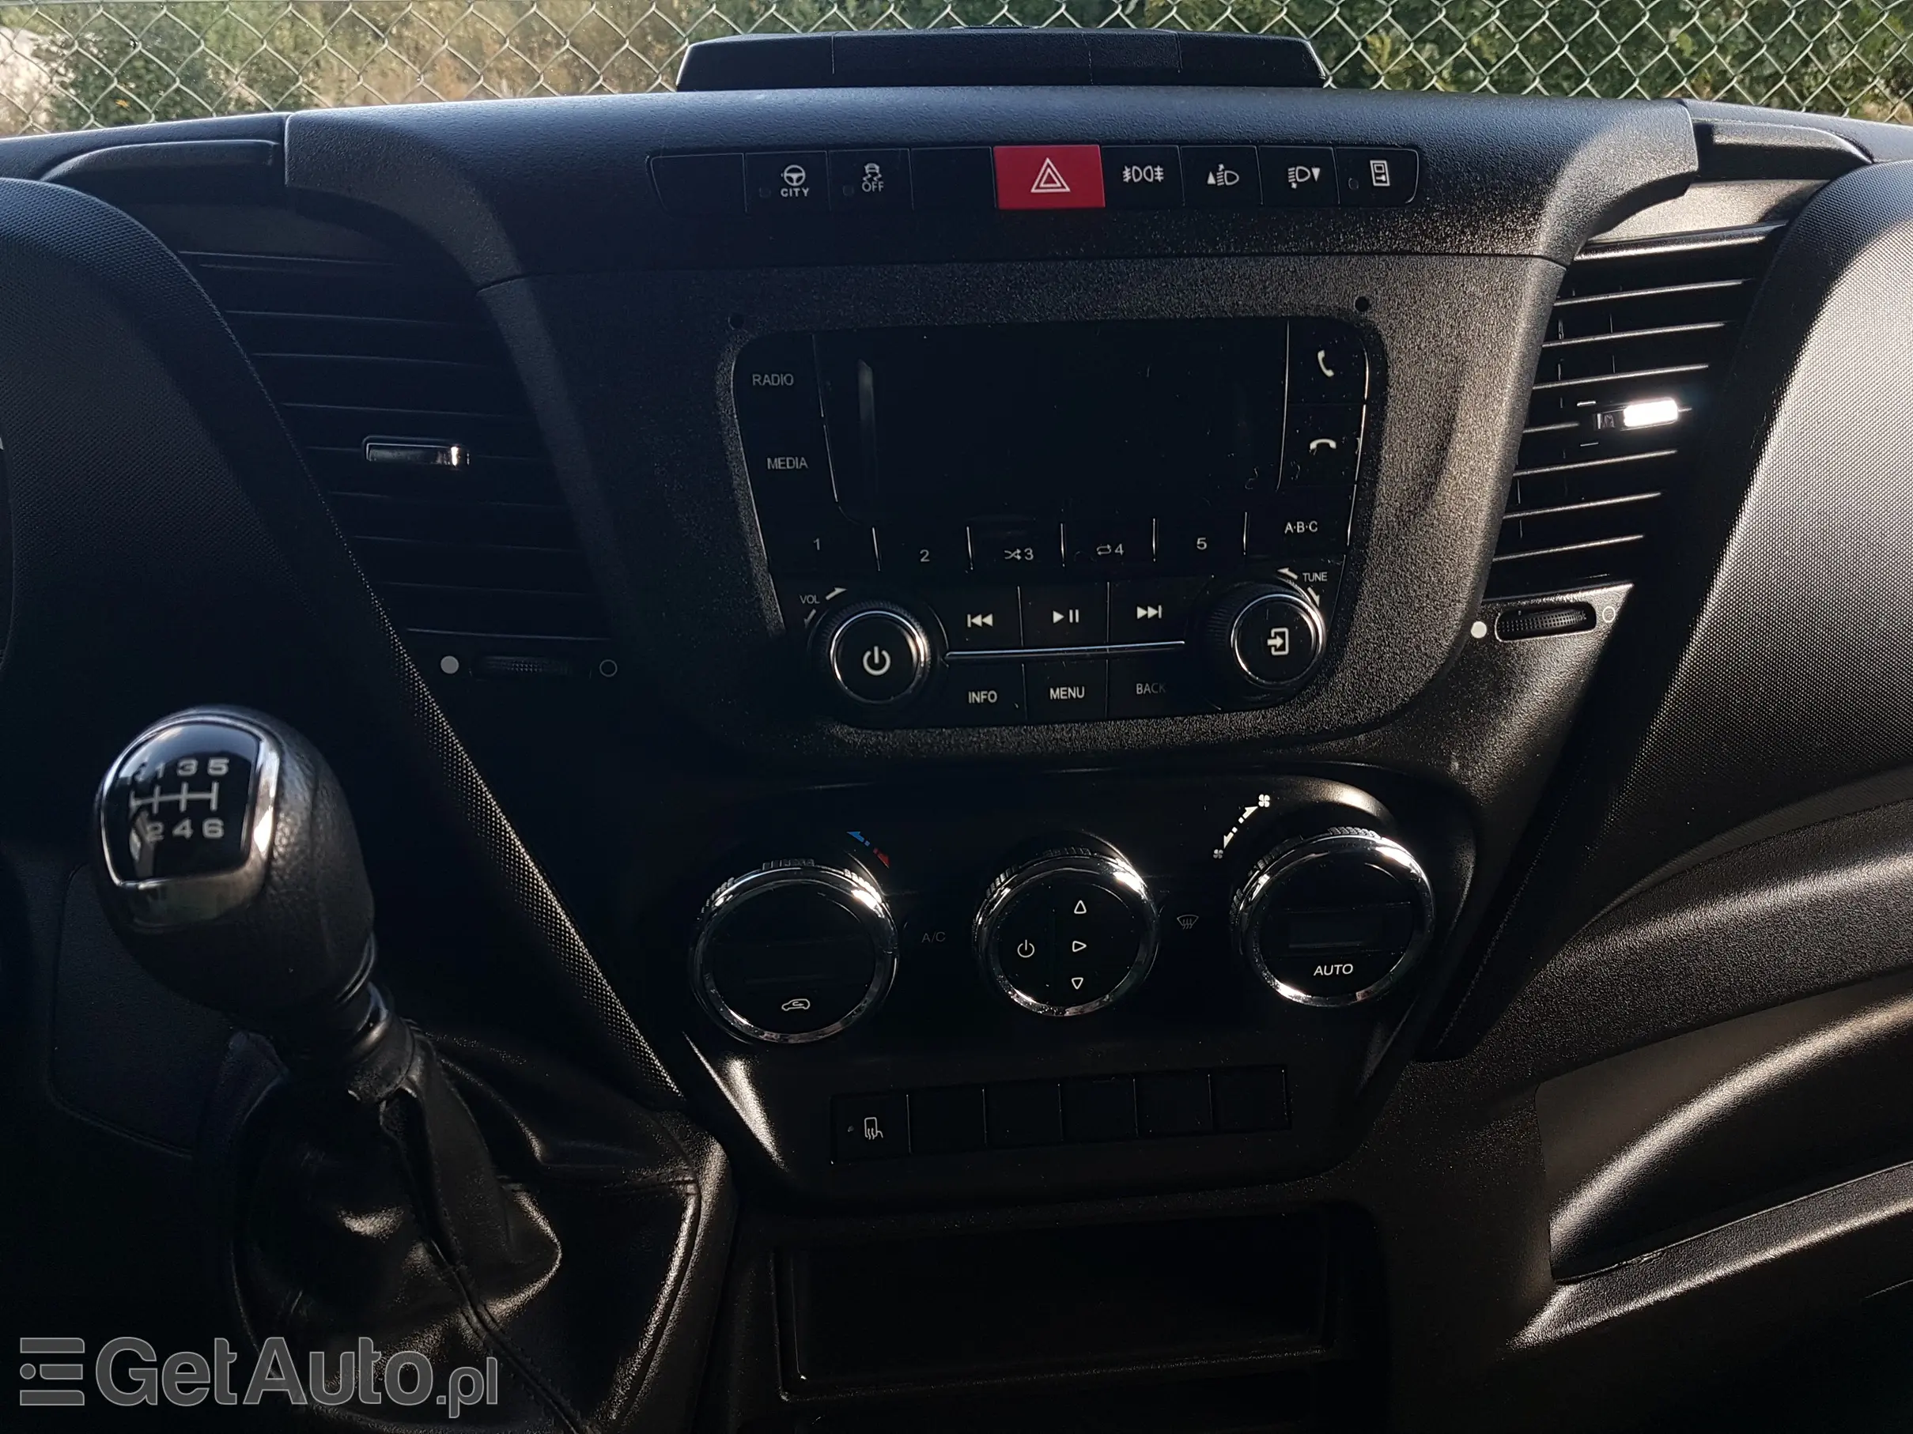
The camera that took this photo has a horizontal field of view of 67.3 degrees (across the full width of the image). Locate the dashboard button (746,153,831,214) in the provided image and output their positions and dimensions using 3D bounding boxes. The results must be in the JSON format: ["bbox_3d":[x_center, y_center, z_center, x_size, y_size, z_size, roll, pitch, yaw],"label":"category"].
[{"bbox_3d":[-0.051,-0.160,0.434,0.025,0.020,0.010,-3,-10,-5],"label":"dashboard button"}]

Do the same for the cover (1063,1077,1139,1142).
[{"bbox_3d":[0.050,0.136,0.498,0.025,0.025,0.012,-3,16,-4],"label":"cover"}]

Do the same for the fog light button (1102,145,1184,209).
[{"bbox_3d":[0.060,-0.174,0.463,0.025,0.022,0.012,-3,-7,-4],"label":"fog light button"}]

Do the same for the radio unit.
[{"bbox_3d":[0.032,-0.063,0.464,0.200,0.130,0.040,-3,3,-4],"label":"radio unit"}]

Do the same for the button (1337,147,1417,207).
[{"bbox_3d":[0.139,-0.178,0.473,0.025,0.022,0.012,-3,-7,-4],"label":"button"}]

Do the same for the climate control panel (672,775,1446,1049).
[{"bbox_3d":[0.035,0.064,0.478,0.252,0.088,0.045,-3,16,-4],"label":"climate control panel"}]

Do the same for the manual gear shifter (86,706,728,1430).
[{"bbox_3d":[-0.162,0.091,0.395,0.154,0.244,0.112,-3,34,-4],"label":"manual gear shifter"}]

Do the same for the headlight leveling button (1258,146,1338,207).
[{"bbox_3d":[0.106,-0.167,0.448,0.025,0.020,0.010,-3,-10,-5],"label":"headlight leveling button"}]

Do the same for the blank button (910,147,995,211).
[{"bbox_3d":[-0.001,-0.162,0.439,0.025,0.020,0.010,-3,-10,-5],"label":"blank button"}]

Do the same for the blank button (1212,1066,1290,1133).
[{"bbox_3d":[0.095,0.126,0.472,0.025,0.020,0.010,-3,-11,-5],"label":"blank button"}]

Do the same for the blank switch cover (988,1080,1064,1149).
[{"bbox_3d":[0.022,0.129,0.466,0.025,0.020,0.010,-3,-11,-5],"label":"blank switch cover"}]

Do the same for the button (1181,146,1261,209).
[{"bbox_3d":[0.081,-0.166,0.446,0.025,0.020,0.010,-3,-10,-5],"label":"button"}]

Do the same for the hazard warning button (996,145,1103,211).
[{"bbox_3d":[0.030,-0.173,0.460,0.035,0.022,0.013,-3,-7,-4],"label":"hazard warning button"}]

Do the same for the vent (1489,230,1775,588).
[{"bbox_3d":[0.233,-0.105,0.495,0.092,0.127,0.040,-8,8,-13],"label":"vent"}]

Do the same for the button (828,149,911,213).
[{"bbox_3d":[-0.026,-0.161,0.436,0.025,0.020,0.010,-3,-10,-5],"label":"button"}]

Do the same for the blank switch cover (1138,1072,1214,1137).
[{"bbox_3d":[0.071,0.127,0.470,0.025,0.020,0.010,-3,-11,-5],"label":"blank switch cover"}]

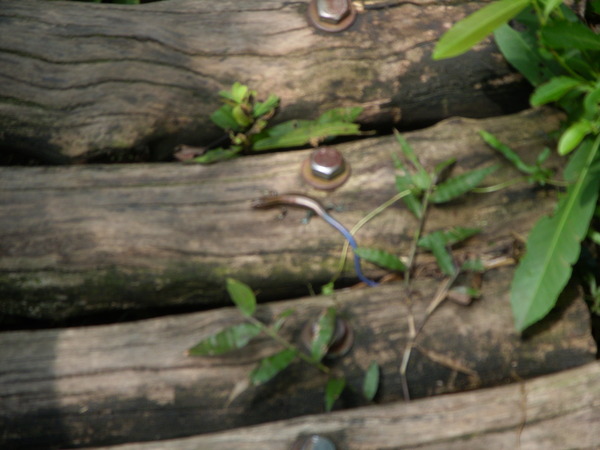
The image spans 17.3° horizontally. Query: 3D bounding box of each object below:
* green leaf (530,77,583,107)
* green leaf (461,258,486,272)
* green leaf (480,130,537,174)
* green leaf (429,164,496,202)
[{"bbox_3d":[0.163,-0.083,1.258,0.035,0.006,0.015,-21,50,-13],"label":"green leaf"},{"bbox_3d":[0.110,0.026,1.254,0.017,0.004,0.010,-4,46,-14],"label":"green leaf"},{"bbox_3d":[0.136,-0.048,1.283,0.044,0.006,0.010,37,54,13],"label":"green leaf"},{"bbox_3d":[0.105,-0.027,1.265,0.050,0.006,0.014,-26,52,-16],"label":"green leaf"}]

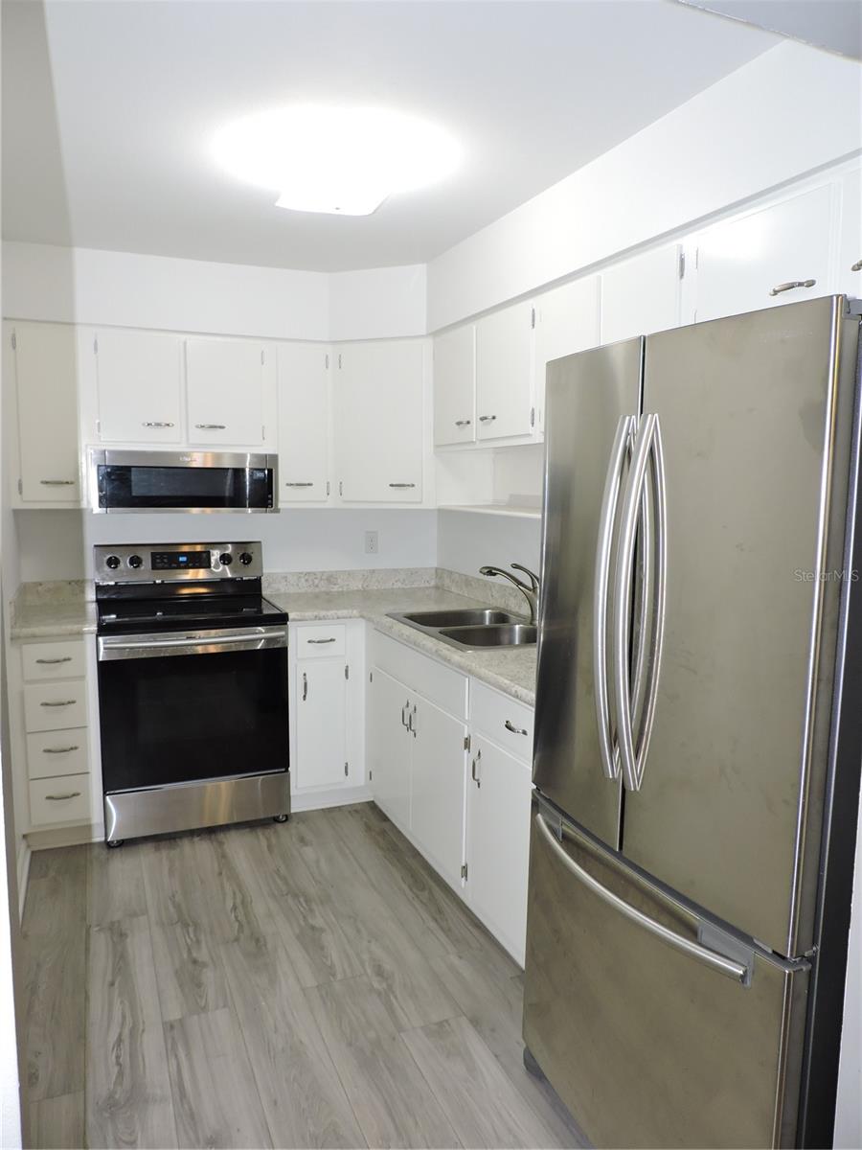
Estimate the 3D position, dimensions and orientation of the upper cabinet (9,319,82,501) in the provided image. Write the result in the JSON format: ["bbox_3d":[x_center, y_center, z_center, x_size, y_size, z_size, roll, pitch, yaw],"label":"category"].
[{"bbox_3d":[-1.643,-0.677,3.424,0.243,0.733,0.332,-2,7,-23],"label":"upper cabinet"}]

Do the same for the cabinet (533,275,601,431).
[{"bbox_3d":[0.572,-0.678,2.573,0.371,0.472,0.362,-2,7,-23],"label":"cabinet"}]

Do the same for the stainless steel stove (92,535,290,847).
[{"bbox_3d":[-1.083,0.473,3.591,0.757,1.185,0.700,-2,7,-23],"label":"stainless steel stove"}]

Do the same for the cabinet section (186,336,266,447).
[{"bbox_3d":[-0.972,-0.822,3.697,0.344,0.463,0.336,-2,7,-22],"label":"cabinet section"}]

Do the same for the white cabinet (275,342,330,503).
[{"bbox_3d":[-0.648,-0.715,3.841,0.247,0.733,0.332,-2,7,-23],"label":"white cabinet"}]

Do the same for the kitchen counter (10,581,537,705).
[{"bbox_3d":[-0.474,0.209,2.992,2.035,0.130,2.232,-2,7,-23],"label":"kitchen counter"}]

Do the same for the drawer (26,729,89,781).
[{"bbox_3d":[-1.564,0.688,3.370,0.220,0.194,0.450,-2,7,-23],"label":"drawer"}]

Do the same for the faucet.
[{"bbox_3d":[0.327,0.083,3.225,0.280,0.250,0.075,-2,7,-23],"label":"faucet"}]

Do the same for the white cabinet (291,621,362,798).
[{"bbox_3d":[-0.579,0.605,3.873,0.344,0.868,0.625,-2,7,-23],"label":"white cabinet"}]

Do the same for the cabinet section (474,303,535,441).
[{"bbox_3d":[0.418,-0.727,2.961,0.343,0.465,0.431,-2,7,-23],"label":"cabinet section"}]

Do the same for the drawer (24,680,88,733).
[{"bbox_3d":[-1.561,0.491,3.347,0.220,0.201,0.450,-2,7,-23],"label":"drawer"}]

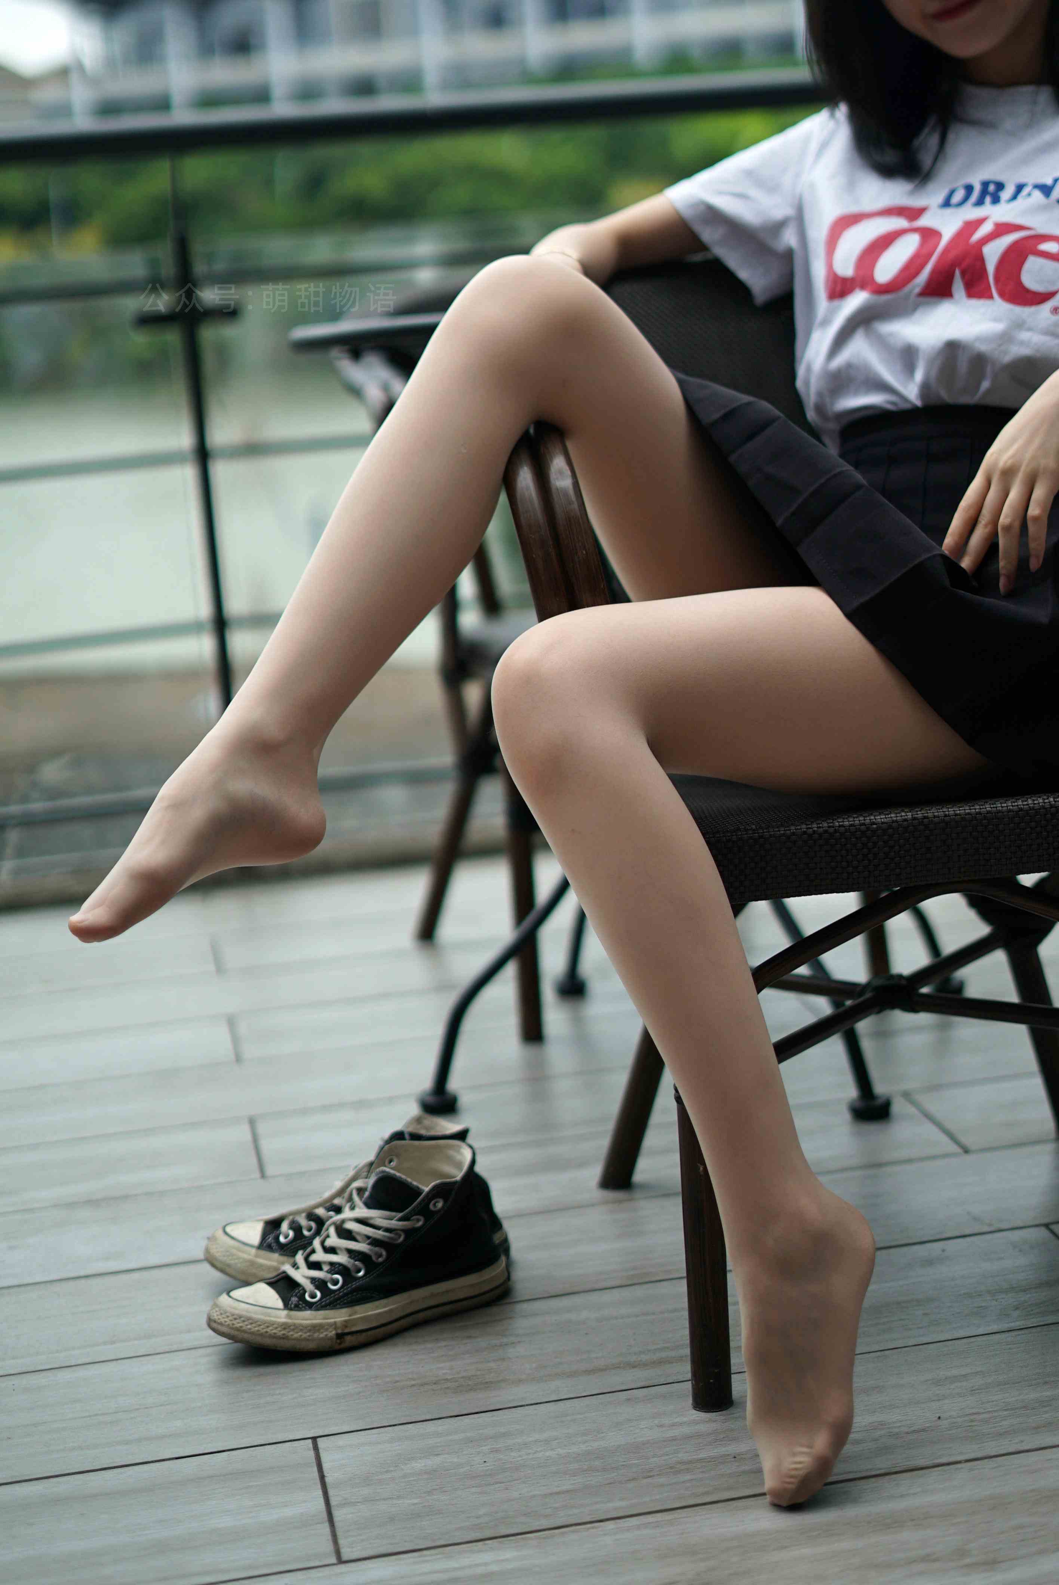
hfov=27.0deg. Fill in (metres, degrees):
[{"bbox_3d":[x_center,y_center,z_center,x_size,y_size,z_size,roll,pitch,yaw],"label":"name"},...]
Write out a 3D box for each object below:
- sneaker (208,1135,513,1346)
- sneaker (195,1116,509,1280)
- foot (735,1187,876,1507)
[{"bbox_3d":[-0.144,0.376,1.843,0.260,0.135,0.093,-8,14,-19],"label":"sneaker"},{"bbox_3d":[-0.157,0.354,1.942,0.262,0.135,0.093,-4,13,-3],"label":"sneaker"},{"bbox_3d":[0.197,0.390,1.552,0.085,0.230,0.095,9,-16,25],"label":"foot"}]

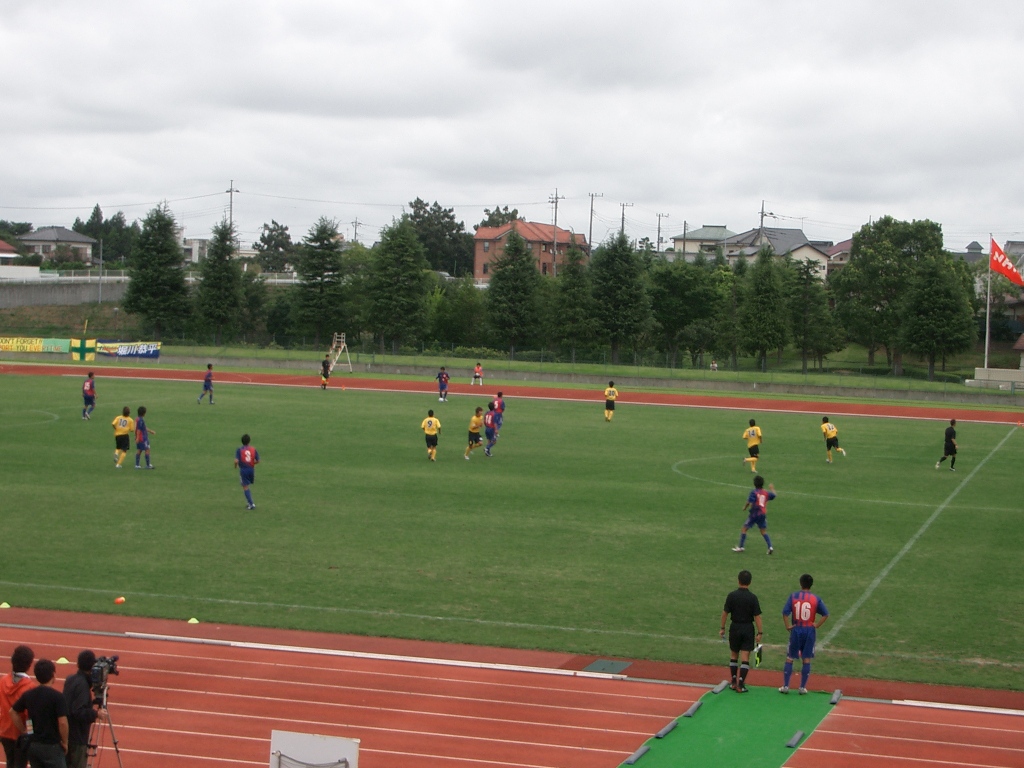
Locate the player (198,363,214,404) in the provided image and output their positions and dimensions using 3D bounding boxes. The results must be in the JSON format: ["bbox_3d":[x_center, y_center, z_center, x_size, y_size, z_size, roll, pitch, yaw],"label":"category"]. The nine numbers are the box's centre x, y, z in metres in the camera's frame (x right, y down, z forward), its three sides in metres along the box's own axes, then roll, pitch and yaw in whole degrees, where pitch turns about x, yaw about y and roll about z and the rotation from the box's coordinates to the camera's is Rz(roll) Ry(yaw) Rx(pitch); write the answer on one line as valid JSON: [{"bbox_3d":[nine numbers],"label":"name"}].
[{"bbox_3d":[-13.143,-0.008,94.527,0.727,1.730,0.505,2,3,-6],"label":"player"}]

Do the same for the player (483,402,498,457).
[{"bbox_3d":[-0.696,1.474,70.900,0.520,1.680,0.580,4,3,30],"label":"player"}]

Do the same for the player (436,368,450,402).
[{"bbox_3d":[-3.276,-0.009,103.915,0.600,1.682,0.420,2,3,-9],"label":"player"}]

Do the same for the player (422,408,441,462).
[{"bbox_3d":[-2.515,1.603,67.800,0.580,1.600,0.500,2,2,-1],"label":"player"}]

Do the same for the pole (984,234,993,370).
[{"bbox_3d":[27.405,-4.691,126.000,0.150,7.828,0.150,2,3,0],"label":"pole"}]

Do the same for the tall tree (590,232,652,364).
[{"bbox_3d":[6.672,-5.234,134.000,3.900,7.980,3.900,3,3,15],"label":"tall tree"}]

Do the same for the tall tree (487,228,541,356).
[{"bbox_3d":[0.160,-5.841,140.500,3.700,8.300,3.700,2,3,0],"label":"tall tree"}]

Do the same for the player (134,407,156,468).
[{"bbox_3d":[-10.331,1.500,61.704,0.480,1.769,0.520,1,3,-26],"label":"player"}]

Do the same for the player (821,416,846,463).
[{"bbox_3d":[10.803,1.851,73.666,0.520,1.552,0.750,0,3,-34],"label":"player"}]

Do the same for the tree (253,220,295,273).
[{"bbox_3d":[-27.969,-15.545,257.830,5.200,7.413,5.000,3,3,15],"label":"tree"}]

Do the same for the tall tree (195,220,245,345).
[{"bbox_3d":[-18.535,-6.552,139.695,3.333,8.261,3.333,3,3,15],"label":"tall tree"}]

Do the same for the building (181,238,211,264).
[{"bbox_3d":[-37.185,-14.438,258.000,5.000,6.000,6.000,2,3,-6],"label":"building"}]

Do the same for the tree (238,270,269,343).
[{"bbox_3d":[-17.308,-5.102,146.000,2.300,4.900,2.300,2,3,0],"label":"tree"}]

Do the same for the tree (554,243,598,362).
[{"bbox_3d":[3.978,-5.011,135.000,3.100,7.330,3.100,2,2,0],"label":"tree"}]

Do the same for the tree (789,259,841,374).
[{"bbox_3d":[18.202,-4.055,131.500,3.200,6.870,3.200,3,3,15],"label":"tree"}]

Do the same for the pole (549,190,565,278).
[{"bbox_3d":[4.981,-16.285,245.000,1.750,11.200,0.600,2,3,0],"label":"pole"}]

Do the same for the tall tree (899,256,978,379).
[{"bbox_3d":[26.078,-4.071,134.000,4.600,7.700,4.600,3,3,11],"label":"tall tree"}]

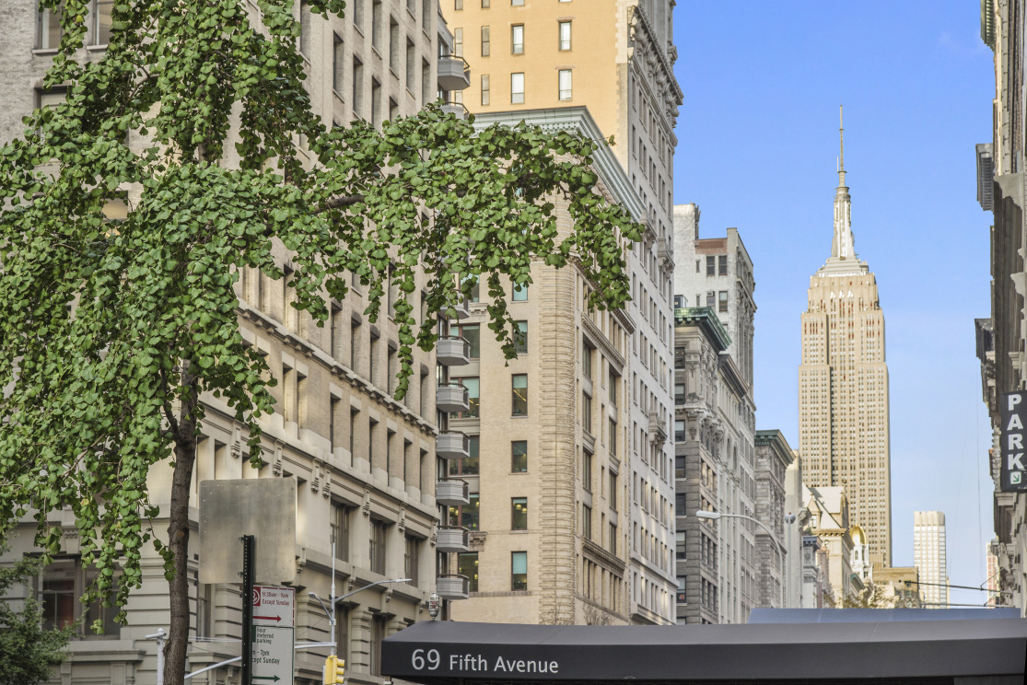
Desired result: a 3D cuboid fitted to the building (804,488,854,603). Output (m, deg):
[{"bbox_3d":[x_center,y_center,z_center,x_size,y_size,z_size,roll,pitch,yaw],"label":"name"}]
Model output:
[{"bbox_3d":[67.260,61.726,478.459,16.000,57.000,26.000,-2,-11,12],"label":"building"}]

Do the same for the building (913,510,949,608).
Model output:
[{"bbox_3d":[320.860,215.262,1636.110,25.000,173.000,27.000,-2,-11,12],"label":"building"}]

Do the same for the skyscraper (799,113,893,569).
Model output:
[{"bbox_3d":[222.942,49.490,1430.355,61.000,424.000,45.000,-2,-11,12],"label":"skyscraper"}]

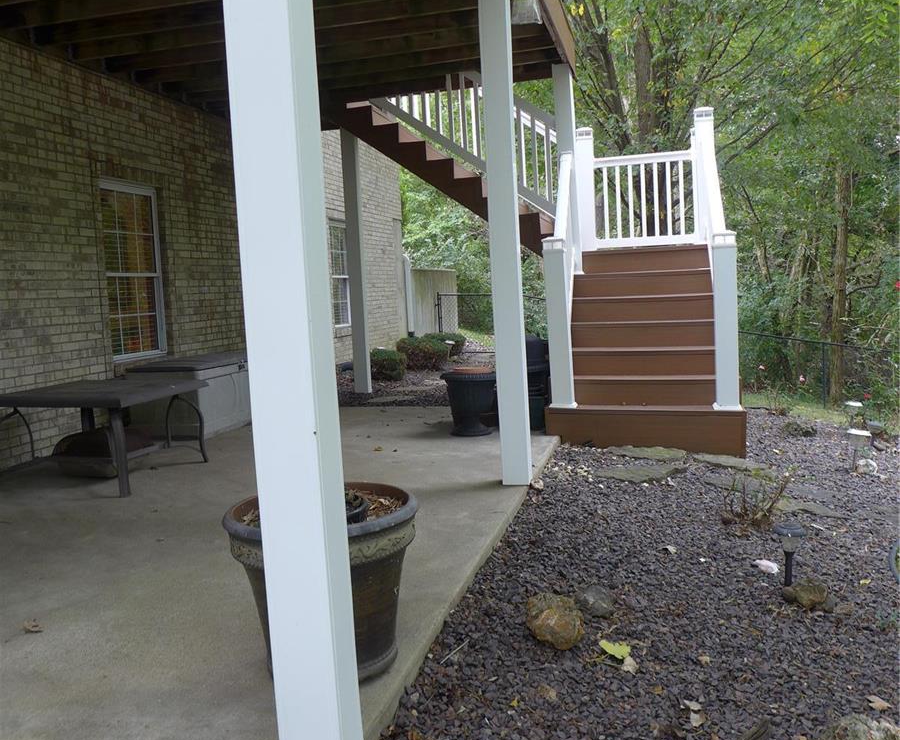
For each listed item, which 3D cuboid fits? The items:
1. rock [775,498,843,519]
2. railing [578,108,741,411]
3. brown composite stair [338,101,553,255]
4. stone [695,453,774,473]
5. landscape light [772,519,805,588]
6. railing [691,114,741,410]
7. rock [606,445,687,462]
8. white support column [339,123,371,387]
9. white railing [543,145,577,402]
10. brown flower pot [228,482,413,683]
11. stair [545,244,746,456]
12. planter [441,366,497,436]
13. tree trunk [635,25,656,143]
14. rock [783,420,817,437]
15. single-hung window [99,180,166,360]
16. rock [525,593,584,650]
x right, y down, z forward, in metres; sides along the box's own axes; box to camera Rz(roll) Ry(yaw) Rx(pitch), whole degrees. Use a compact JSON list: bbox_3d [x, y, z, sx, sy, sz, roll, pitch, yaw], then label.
[{"bbox_3d":[1.889,0.749,4.421,0.350,0.050,0.200,2,7,38],"label":"rock"},{"bbox_3d":[1.609,-1.004,6.847,1.260,2.320,2.450,-1,6,15],"label":"railing"},{"bbox_3d":[0.102,-1.864,8.010,2.160,1.620,0.900,-1,7,15],"label":"brown composite stair"},{"bbox_3d":[1.864,0.618,5.492,0.490,0.050,0.280,1,7,32],"label":"stone"},{"bbox_3d":[1.337,0.729,3.288,0.128,0.266,0.128,-1,7,15],"label":"landscape light"},{"bbox_3d":[2.018,-0.960,6.340,0.205,2.265,1.680,-1,7,15],"label":"railing"},{"bbox_3d":[1.342,0.581,5.674,0.540,0.050,0.360,-1,6,15],"label":"rock"},{"bbox_3d":[-0.986,-1.121,8.721,0.150,2.730,0.150,-1,7,15],"label":"white support column"},{"bbox_3d":[0.902,-0.775,6.473,0.190,1.990,1.340,-1,6,15],"label":"white railing"},{"bbox_3d":[-0.372,0.644,2.533,0.575,0.474,0.575,-3,6,0],"label":"brown flower pot"},{"bbox_3d":[1.525,-0.236,6.495,1.330,1.470,1.600,-1,7,15],"label":"stair"},{"bbox_3d":[0.153,0.233,6.262,0.420,0.485,0.420,-3,6,0],"label":"planter"},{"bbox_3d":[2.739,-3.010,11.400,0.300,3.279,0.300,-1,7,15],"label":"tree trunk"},{"bbox_3d":[2.736,0.456,6.517,0.270,0.100,0.200,-1,6,15],"label":"rock"},{"bbox_3d":[-2.777,-0.866,7.274,0.100,1.530,0.860,-1,7,15],"label":"single-hung window"},{"bbox_3d":[0.345,0.827,2.749,0.200,0.150,0.180,-1,6,15],"label":"rock"}]

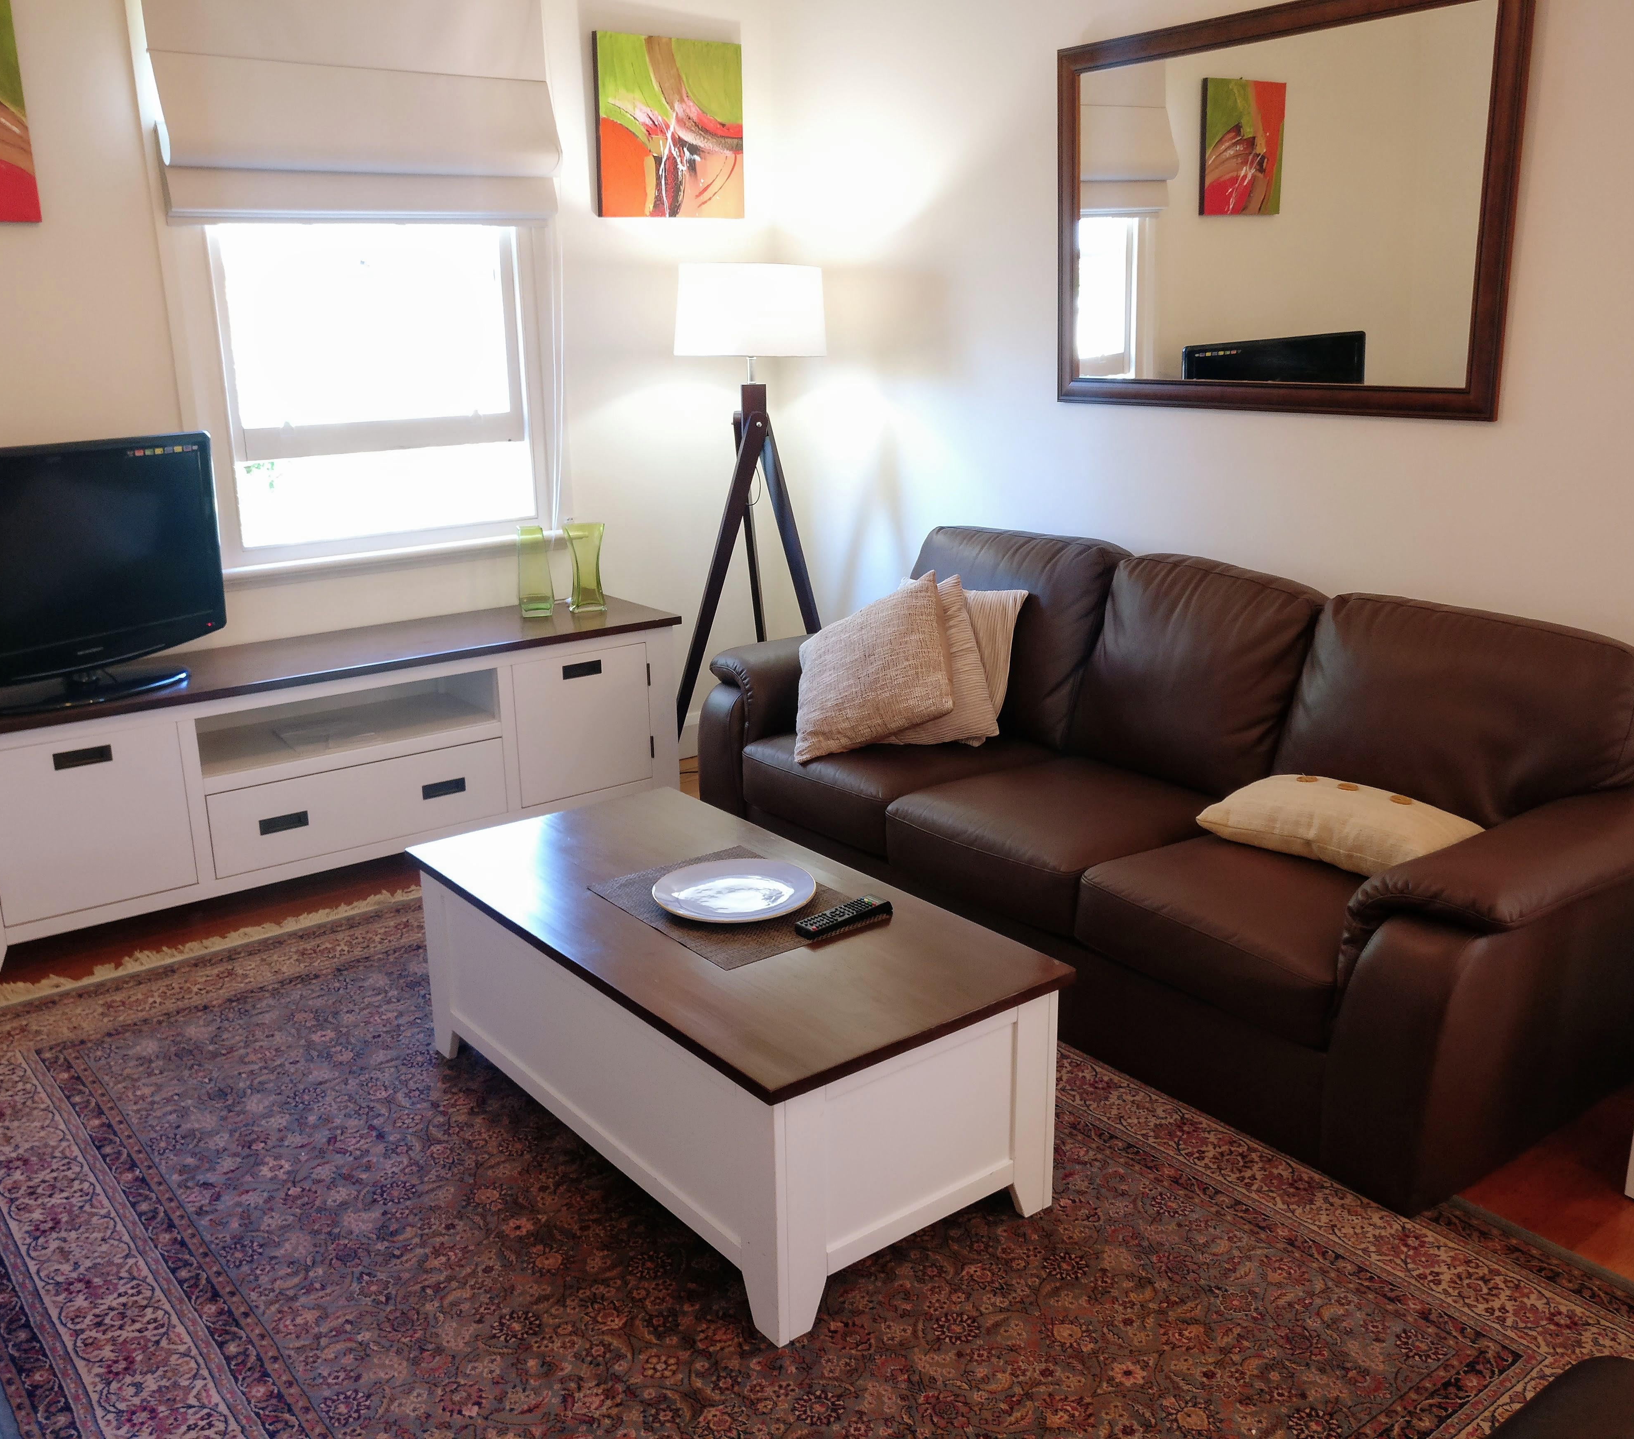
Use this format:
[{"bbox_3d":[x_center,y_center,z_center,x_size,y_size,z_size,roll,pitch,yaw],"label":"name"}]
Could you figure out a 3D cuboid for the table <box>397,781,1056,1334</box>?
[{"bbox_3d":[-0.193,0.545,2.859,0.613,0.440,1.209,-13,20,-36],"label":"table"}]

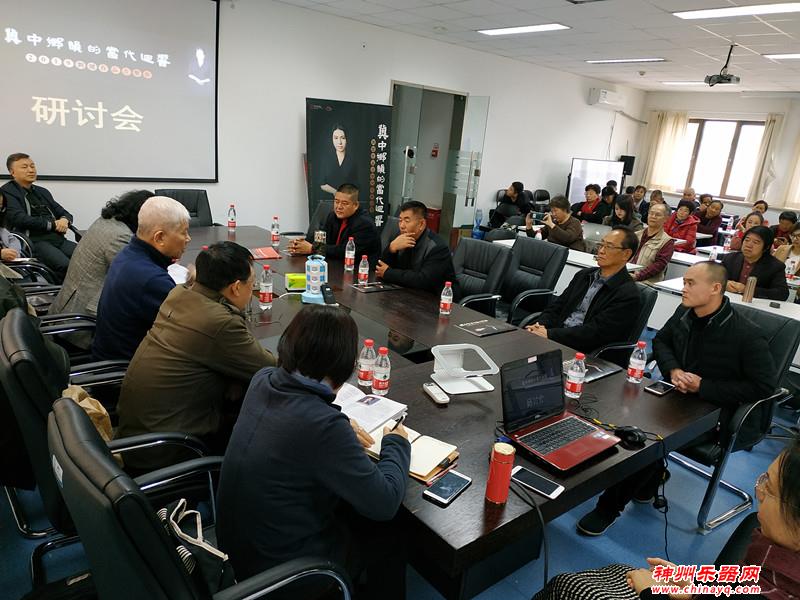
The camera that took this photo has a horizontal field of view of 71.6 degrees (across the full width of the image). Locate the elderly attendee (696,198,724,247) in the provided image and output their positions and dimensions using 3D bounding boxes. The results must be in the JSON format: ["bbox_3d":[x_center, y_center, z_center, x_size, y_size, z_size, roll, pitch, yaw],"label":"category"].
[{"bbox_3d":[4.370,-0.768,7.815,0.720,1.250,0.520,-9,21,-40],"label":"elderly attendee"}]

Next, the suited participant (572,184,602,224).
[{"bbox_3d":[2.680,-1.063,8.260,0.750,1.280,0.520,-8,21,-38],"label":"suited participant"}]

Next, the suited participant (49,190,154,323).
[{"bbox_3d":[-1.807,-0.077,3.508,0.850,1.210,0.550,-3,18,-27],"label":"suited participant"}]

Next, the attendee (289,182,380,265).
[{"bbox_3d":[-0.609,-0.402,5.091,0.950,1.290,0.620,-11,22,-44],"label":"attendee"}]

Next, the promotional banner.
[{"bbox_3d":[-0.602,-1.137,6.242,0.910,2.040,0.260,0,17,-15],"label":"promotional banner"}]

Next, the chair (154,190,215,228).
[{"bbox_3d":[-2.108,-0.568,5.671,0.590,1.030,0.640,-9,21,-40],"label":"chair"}]

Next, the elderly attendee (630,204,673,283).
[{"bbox_3d":[2.427,-0.221,5.298,0.780,1.300,0.540,-8,21,-38],"label":"elderly attendee"}]

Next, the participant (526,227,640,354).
[{"bbox_3d":[0.965,0.245,3.259,0.950,1.330,0.560,-7,20,-36],"label":"participant"}]

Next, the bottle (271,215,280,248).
[{"bbox_3d":[-0.993,-0.544,4.438,0.067,0.235,0.067,-8,21,-38],"label":"bottle"}]

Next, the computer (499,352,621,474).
[{"bbox_3d":[0.561,0.371,1.918,0.334,0.257,0.306,-8,20,-36],"label":"computer"}]

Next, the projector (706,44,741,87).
[{"bbox_3d":[3.811,-2.741,6.443,0.280,0.430,0.350,-8,21,-38],"label":"projector"}]

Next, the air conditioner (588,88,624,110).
[{"bbox_3d":[3.875,-3.777,10.458,0.830,0.280,0.210,-8,21,-38],"label":"air conditioner"}]

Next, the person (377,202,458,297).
[{"bbox_3d":[0.071,-0.066,3.961,0.820,1.280,0.560,-8,21,-38],"label":"person"}]

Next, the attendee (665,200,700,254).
[{"bbox_3d":[3.108,-0.476,6.374,0.750,1.280,0.520,-8,21,-38],"label":"attendee"}]

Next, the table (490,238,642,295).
[{"bbox_3d":[1.602,-0.104,5.646,0.510,0.750,1.430,-9,21,-40],"label":"table"}]

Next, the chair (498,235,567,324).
[{"bbox_3d":[0.923,0.032,4.592,0.660,1.000,0.590,-7,20,-36],"label":"chair"}]

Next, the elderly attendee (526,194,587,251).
[{"bbox_3d":[1.756,-0.496,6.155,0.780,1.240,0.560,-9,21,-40],"label":"elderly attendee"}]

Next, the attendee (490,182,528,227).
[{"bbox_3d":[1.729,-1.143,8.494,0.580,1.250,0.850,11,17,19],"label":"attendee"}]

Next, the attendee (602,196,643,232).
[{"bbox_3d":[2.490,-0.637,6.798,0.750,1.240,0.500,-8,21,-38],"label":"attendee"}]

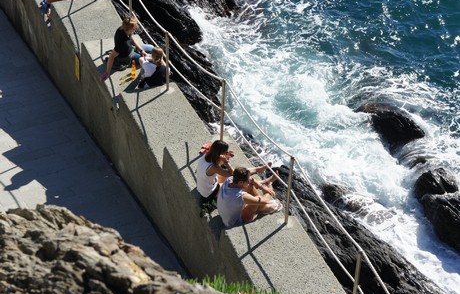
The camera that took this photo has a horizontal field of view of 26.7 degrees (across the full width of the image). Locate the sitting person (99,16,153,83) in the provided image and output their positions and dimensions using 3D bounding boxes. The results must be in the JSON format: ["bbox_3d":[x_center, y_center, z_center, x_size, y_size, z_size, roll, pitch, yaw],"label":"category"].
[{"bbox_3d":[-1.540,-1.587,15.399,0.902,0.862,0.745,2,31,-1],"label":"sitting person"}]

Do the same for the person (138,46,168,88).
[{"bbox_3d":[-1.187,-1.321,15.133,0.470,0.706,0.568,-17,36,-29],"label":"person"}]

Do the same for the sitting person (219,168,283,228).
[{"bbox_3d":[0.252,0.534,12.049,0.931,0.804,0.441,-14,35,-25],"label":"sitting person"}]

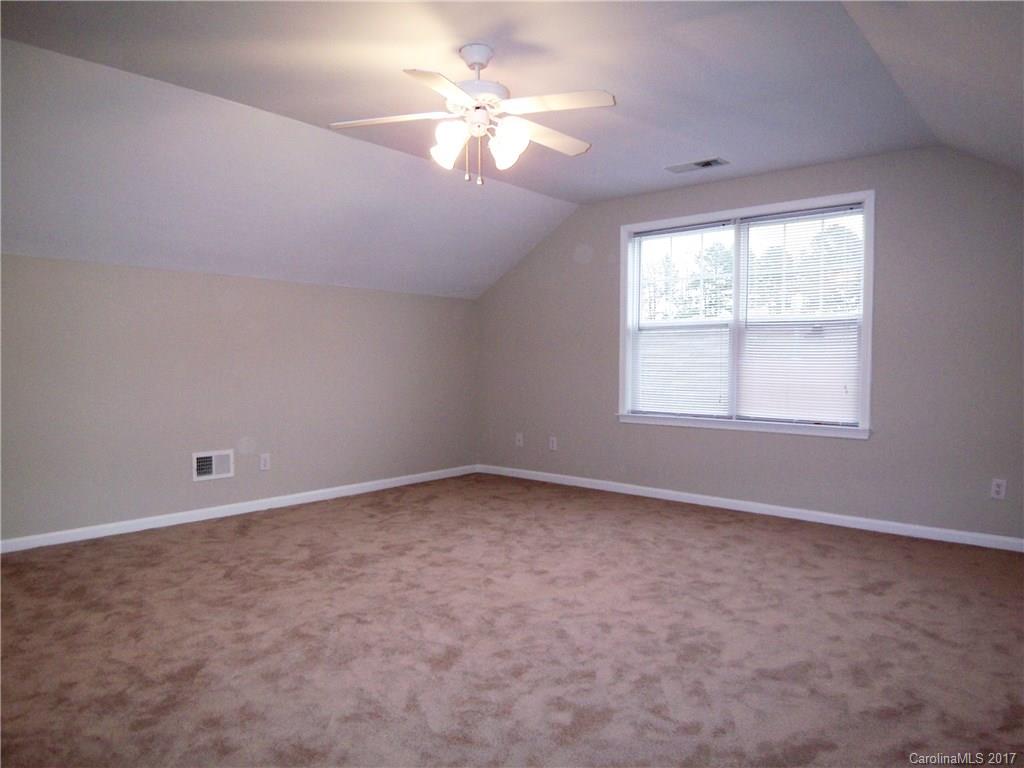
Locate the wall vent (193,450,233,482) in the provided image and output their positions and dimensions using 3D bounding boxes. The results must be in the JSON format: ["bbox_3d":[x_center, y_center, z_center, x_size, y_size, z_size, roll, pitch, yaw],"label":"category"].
[{"bbox_3d":[-2.099,0.573,4.804,0.020,0.200,0.295,2,3,42],"label":"wall vent"}]

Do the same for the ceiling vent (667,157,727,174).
[{"bbox_3d":[1.267,-1.486,4.659,0.400,0.020,0.165,2,3,42],"label":"ceiling vent"}]

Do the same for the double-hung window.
[{"bbox_3d":[1.637,-0.470,5.027,1.760,1.480,0.050,2,3,42],"label":"double-hung window"}]

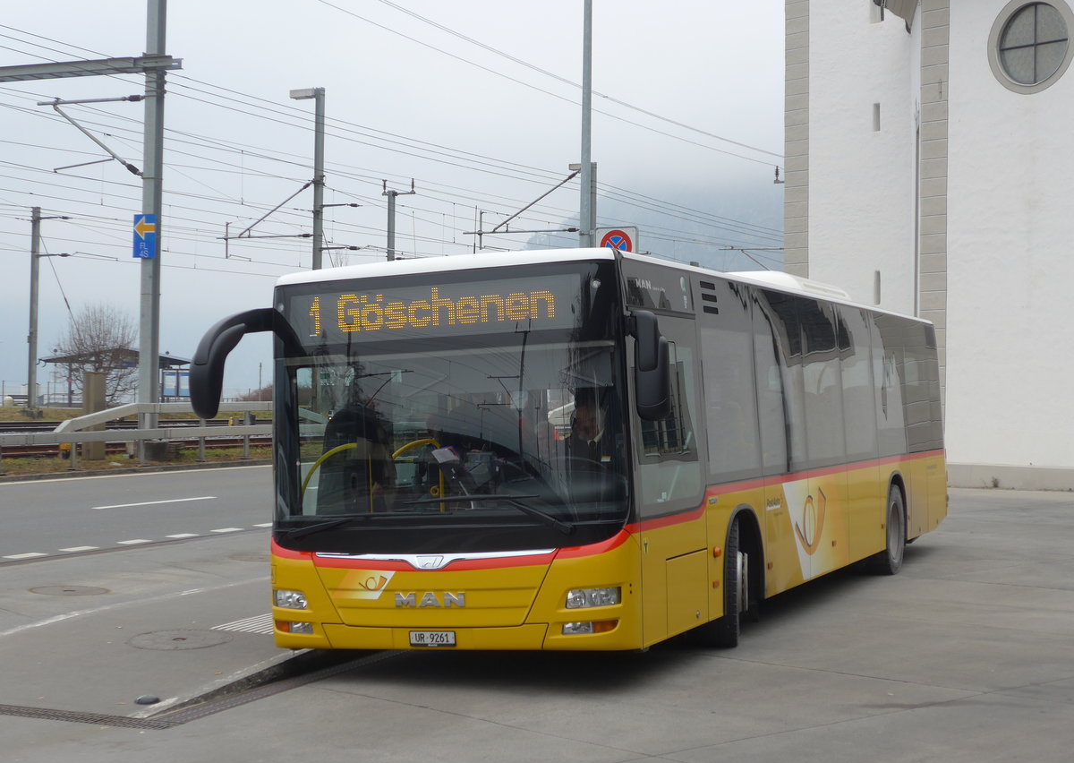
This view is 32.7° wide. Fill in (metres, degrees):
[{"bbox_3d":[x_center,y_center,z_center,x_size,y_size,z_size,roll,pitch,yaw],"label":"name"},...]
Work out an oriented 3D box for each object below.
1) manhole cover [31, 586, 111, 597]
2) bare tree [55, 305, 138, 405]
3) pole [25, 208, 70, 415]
[{"bbox_3d":[-3.883,1.758,15.200,0.670,0.030,0.670,0,-1,0],"label":"manhole cover"},{"bbox_3d":[-19.745,-1.143,82.000,3.900,4.731,3.900,0,-1,0],"label":"bare tree"},{"bbox_3d":[-17.226,-2.541,64.776,1.750,7.214,0.320,0,-1,23],"label":"pole"}]

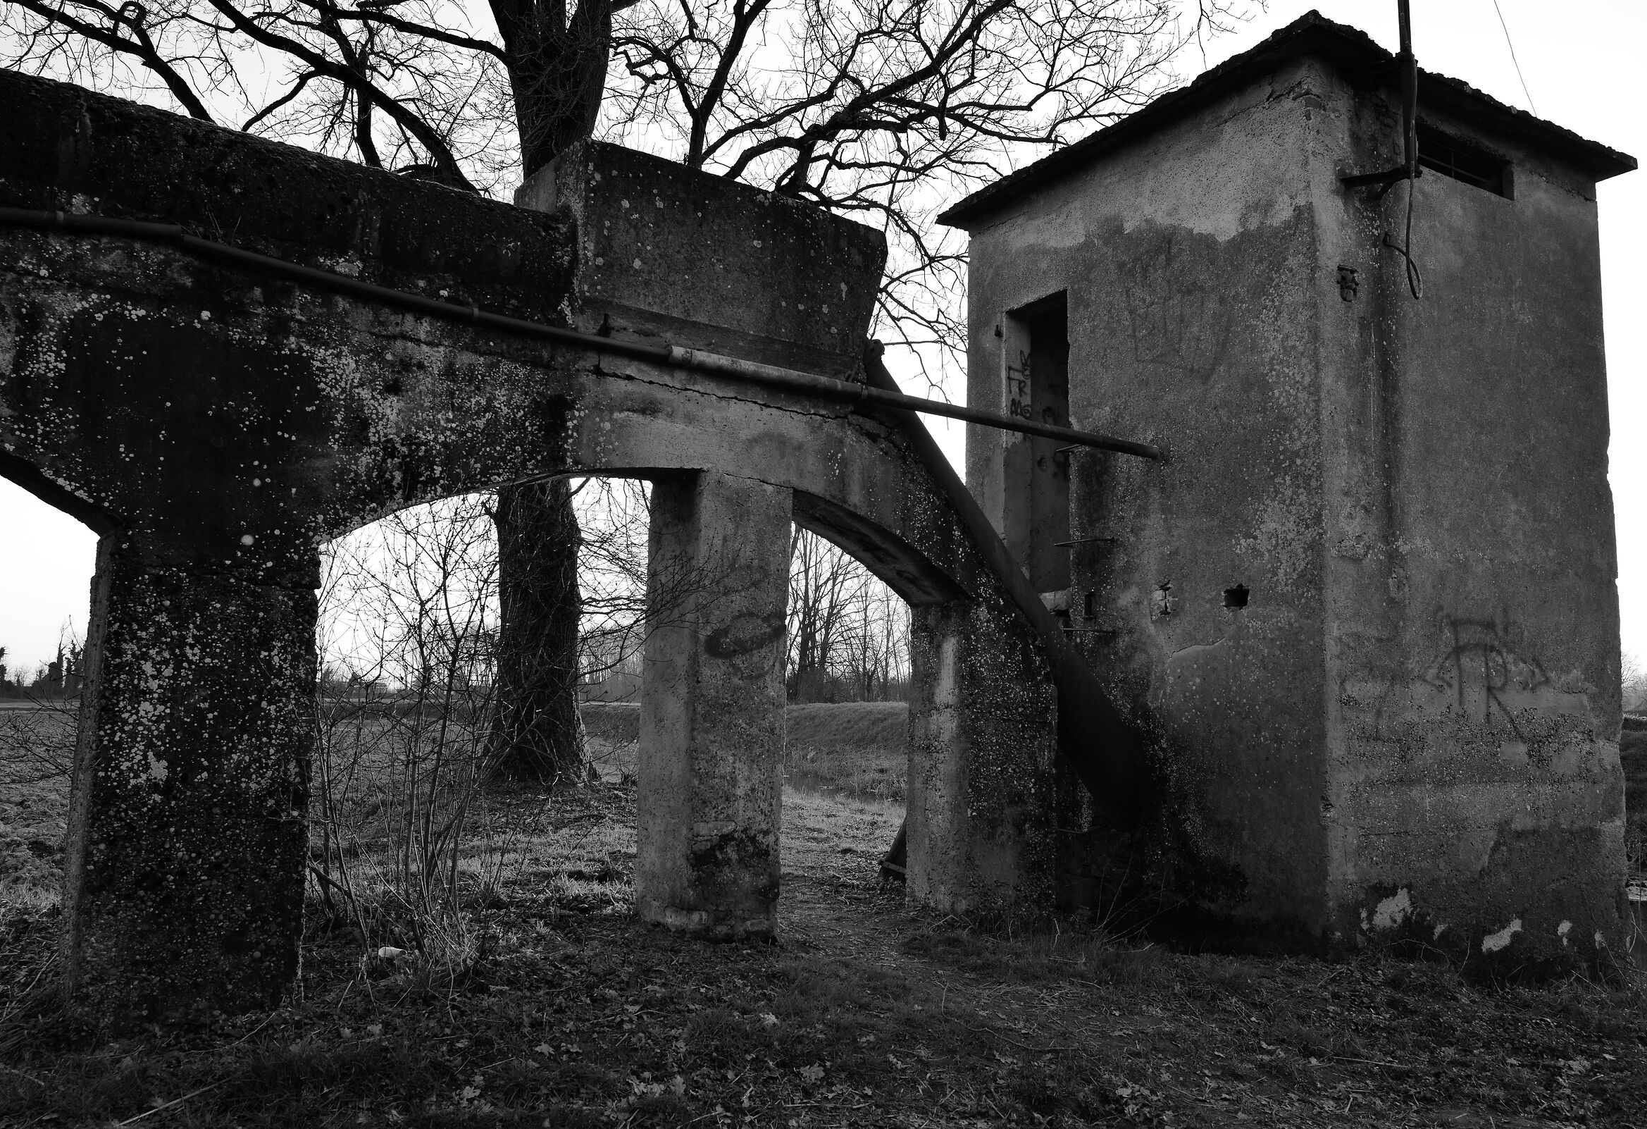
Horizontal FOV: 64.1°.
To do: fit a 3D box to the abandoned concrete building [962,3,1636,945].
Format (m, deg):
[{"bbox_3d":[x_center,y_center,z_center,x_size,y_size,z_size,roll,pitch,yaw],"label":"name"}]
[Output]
[{"bbox_3d":[3.332,-0.250,9.817,3.506,5.336,3.702,5,-8,-31],"label":"abandoned concrete building"}]

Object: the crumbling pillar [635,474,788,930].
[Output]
[{"bbox_3d":[-0.582,0.745,7.004,0.550,2.340,0.540,6,-8,-36],"label":"crumbling pillar"}]

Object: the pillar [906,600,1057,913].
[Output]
[{"bbox_3d":[0.981,1.173,8.125,0.735,1.830,0.535,6,-8,-36],"label":"pillar"}]

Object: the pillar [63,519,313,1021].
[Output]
[{"bbox_3d":[-2.625,0.839,5.483,0.770,1.900,0.560,6,-8,-36],"label":"pillar"}]

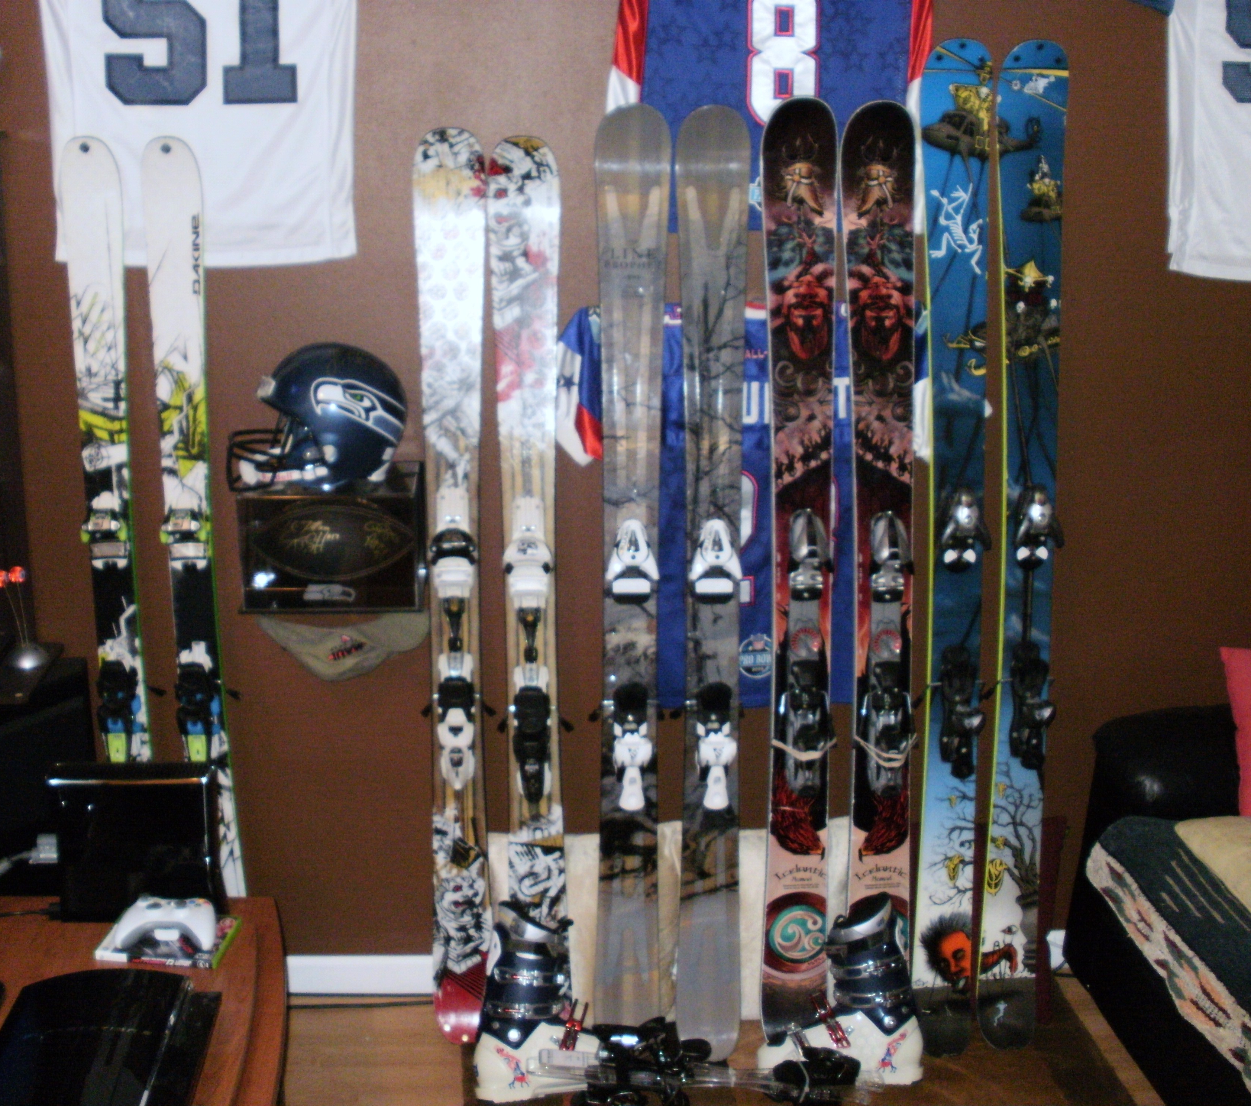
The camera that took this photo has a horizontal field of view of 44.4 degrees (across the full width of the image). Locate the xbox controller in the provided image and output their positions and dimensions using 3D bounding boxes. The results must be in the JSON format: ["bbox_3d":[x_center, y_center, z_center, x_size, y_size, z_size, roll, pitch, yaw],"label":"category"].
[{"bbox_3d":[-0.726,0.583,2.415,0.153,0.060,0.105,-1,14,-3],"label":"xbox controller"}]

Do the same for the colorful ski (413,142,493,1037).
[{"bbox_3d":[-0.313,0.098,2.838,0.135,1.720,0.110,0,8,-3],"label":"colorful ski"}]

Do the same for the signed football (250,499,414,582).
[{"bbox_3d":[-0.506,-0.022,2.660,0.282,0.162,0.162,-1,14,-4],"label":"signed football"}]

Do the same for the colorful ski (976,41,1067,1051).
[{"bbox_3d":[0.729,0.022,2.840,0.130,1.880,0.110,0,6,-3],"label":"colorful ski"}]

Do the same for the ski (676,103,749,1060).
[{"bbox_3d":[0.158,0.088,2.815,0.138,1.780,0.090,-1,5,-4],"label":"ski"}]

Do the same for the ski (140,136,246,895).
[{"bbox_3d":[-0.788,0.121,2.802,0.110,1.715,0.085,-1,8,-4],"label":"ski"}]

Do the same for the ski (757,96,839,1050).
[{"bbox_3d":[0.324,0.076,2.831,0.140,1.793,0.090,-1,5,-4],"label":"ski"}]

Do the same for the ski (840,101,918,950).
[{"bbox_3d":[0.473,0.078,2.837,0.140,1.789,0.090,-1,5,-4],"label":"ski"}]

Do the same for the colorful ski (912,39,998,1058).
[{"bbox_3d":[0.603,0.025,2.830,0.130,1.880,0.110,-1,6,-3],"label":"colorful ski"}]

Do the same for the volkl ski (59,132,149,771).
[{"bbox_3d":[-0.930,0.107,2.825,0.118,1.700,0.105,-1,9,-3],"label":"volkl ski"}]

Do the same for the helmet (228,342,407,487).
[{"bbox_3d":[-0.544,-0.239,2.710,0.318,0.262,0.235,-1,13,-3],"label":"helmet"}]

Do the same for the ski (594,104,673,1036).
[{"bbox_3d":[0.009,0.086,2.816,0.138,1.781,0.090,0,6,-4],"label":"ski"}]

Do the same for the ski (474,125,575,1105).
[{"bbox_3d":[-0.176,0.106,2.827,0.135,1.720,0.110,-1,7,-3],"label":"ski"}]

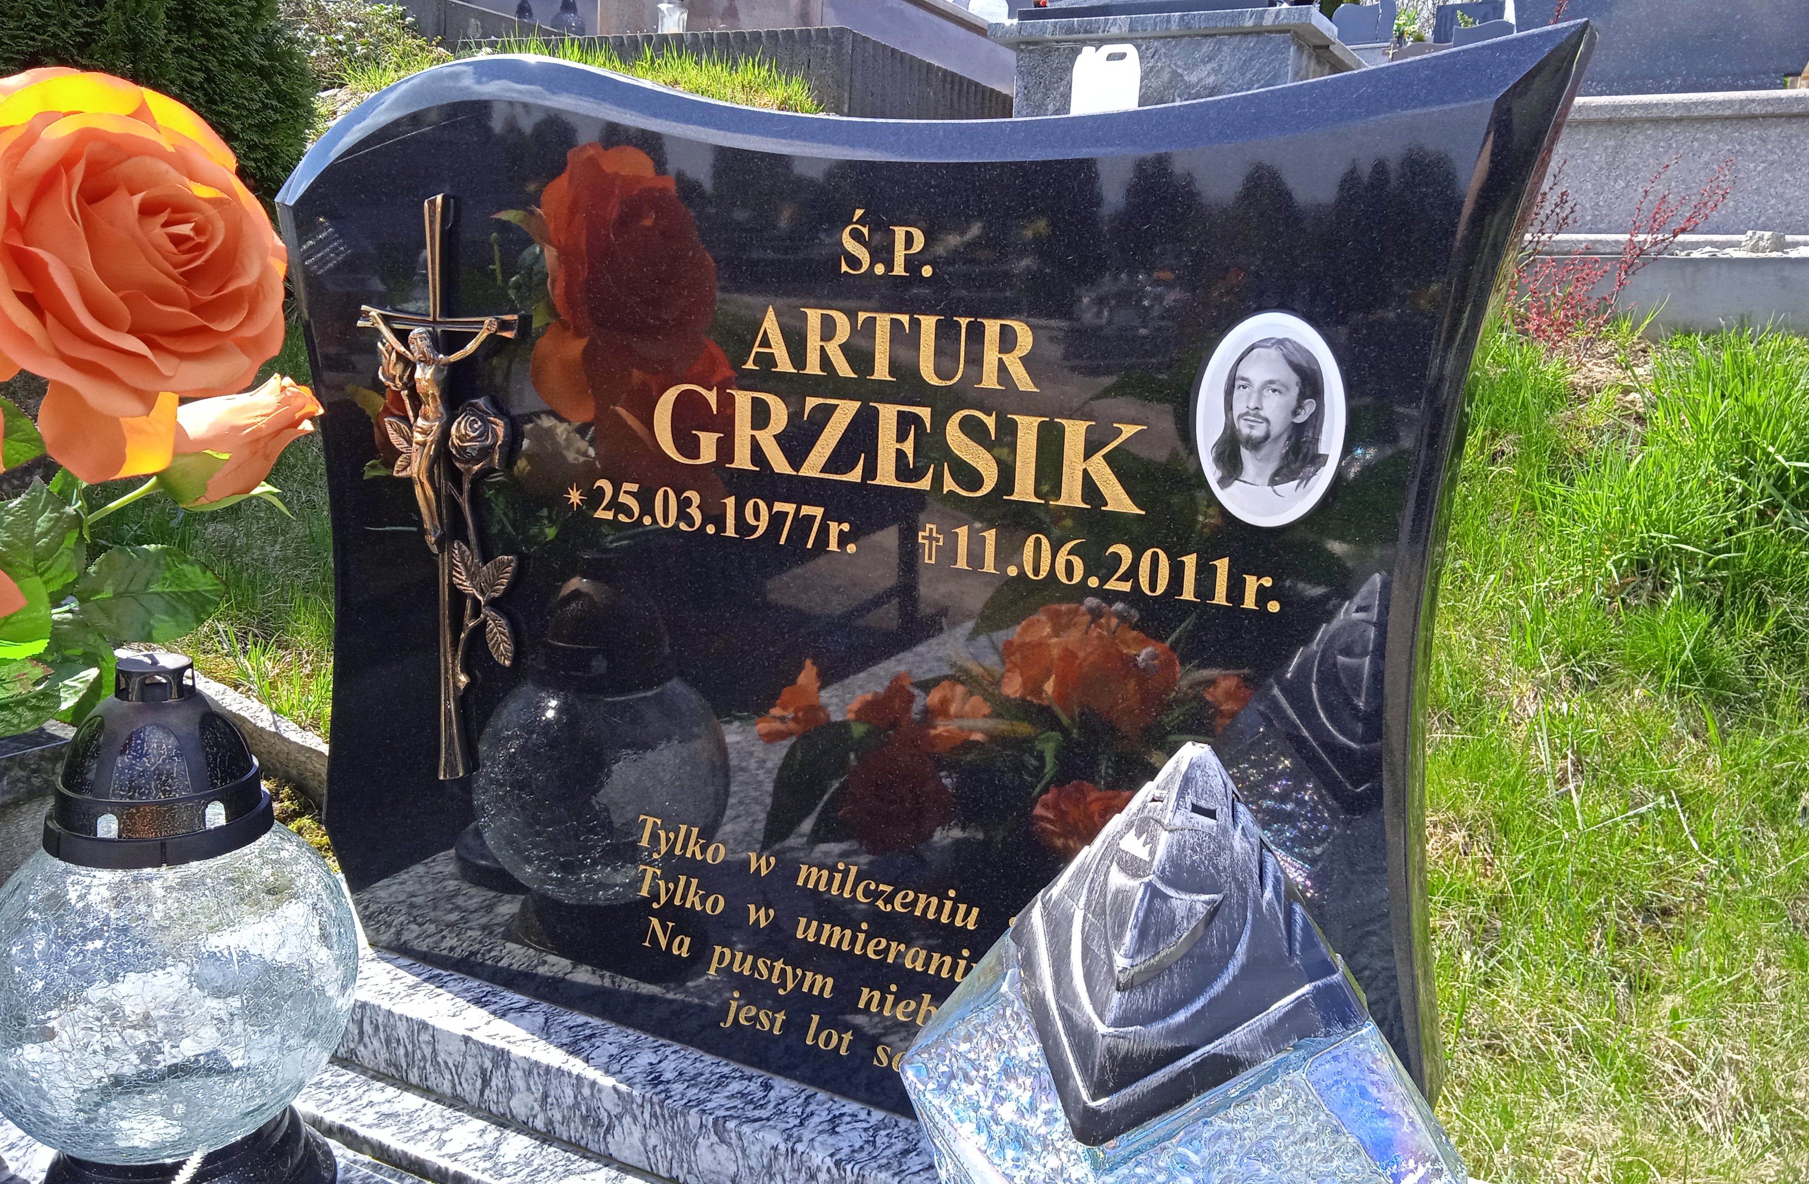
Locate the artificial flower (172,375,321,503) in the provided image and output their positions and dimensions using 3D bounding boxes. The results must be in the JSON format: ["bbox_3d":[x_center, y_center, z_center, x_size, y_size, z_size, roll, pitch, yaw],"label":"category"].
[{"bbox_3d":[-0.370,-0.085,0.820,0.090,0.057,0.057,-31,17,-6],"label":"artificial flower"}]

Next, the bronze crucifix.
[{"bbox_3d":[-0.324,-0.065,1.031,0.147,0.417,0.030,8,14,26],"label":"bronze crucifix"}]

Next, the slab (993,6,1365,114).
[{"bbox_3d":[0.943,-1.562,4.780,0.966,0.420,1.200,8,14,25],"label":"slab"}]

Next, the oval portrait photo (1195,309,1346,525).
[{"bbox_3d":[0.194,-0.090,0.775,0.079,0.113,0.008,8,14,26],"label":"oval portrait photo"}]

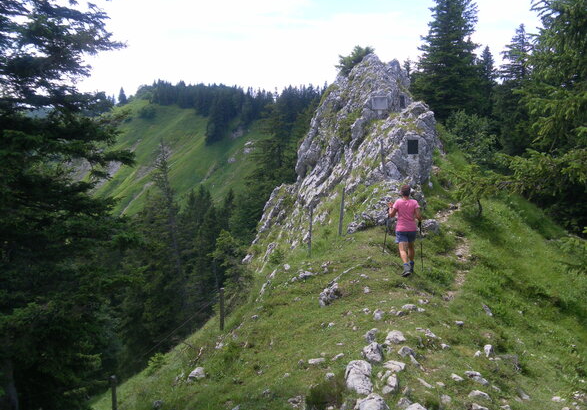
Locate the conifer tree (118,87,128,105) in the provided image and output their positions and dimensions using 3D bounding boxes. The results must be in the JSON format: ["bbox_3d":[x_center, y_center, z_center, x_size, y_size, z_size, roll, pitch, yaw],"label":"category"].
[{"bbox_3d":[-91.675,-58.510,320.000,5.000,9.600,5.000,0,3,0],"label":"conifer tree"}]

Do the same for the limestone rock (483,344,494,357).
[{"bbox_3d":[2.094,1.565,6.350,0.105,0.120,0.110,0,3,0],"label":"limestone rock"}]

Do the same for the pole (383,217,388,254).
[{"bbox_3d":[1.751,0.478,11.175,0.045,0.966,0.045,4,9,0],"label":"pole"}]

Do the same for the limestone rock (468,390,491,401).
[{"bbox_3d":[1.619,1.653,5.150,0.190,0.080,0.130,0,2,0],"label":"limestone rock"}]

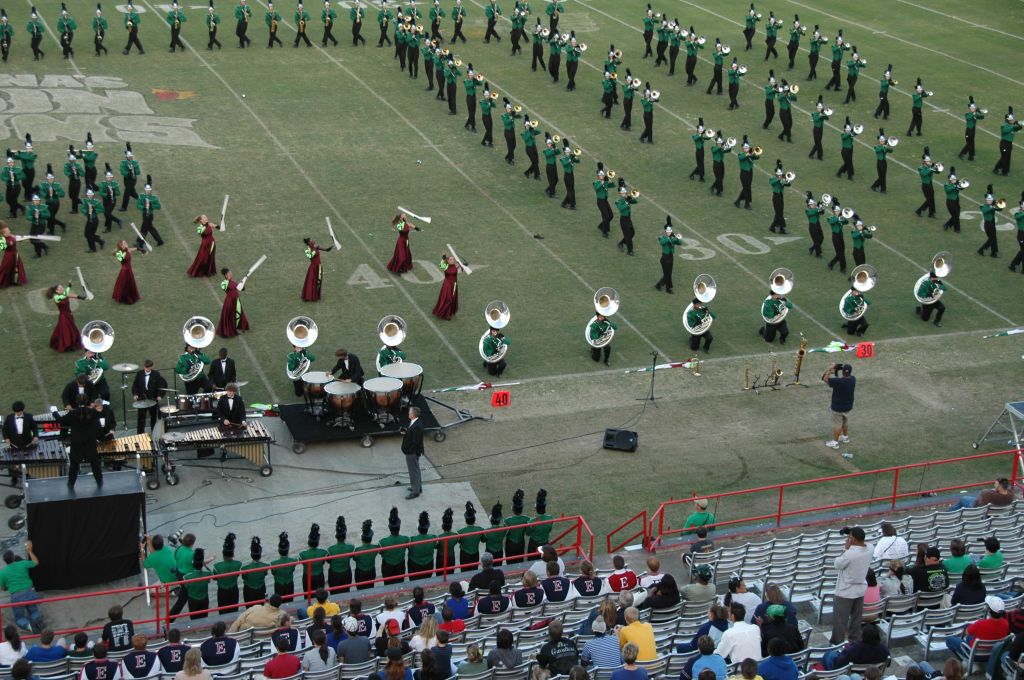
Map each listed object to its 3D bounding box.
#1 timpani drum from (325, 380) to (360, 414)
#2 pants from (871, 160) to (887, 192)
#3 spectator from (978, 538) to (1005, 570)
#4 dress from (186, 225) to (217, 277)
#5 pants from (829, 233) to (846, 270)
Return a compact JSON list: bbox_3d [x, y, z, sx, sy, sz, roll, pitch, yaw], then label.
[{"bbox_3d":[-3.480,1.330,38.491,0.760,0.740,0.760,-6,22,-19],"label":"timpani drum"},{"bbox_3d":[10.966,-4.888,55.736,0.500,0.985,0.360,20,27,39],"label":"pants"},{"bbox_3d":[7.006,3.433,28.415,0.460,1.160,0.760,-12,25,-33],"label":"spectator"},{"bbox_3d":[-7.820,-2.326,47.404,0.680,1.270,0.620,18,26,36],"label":"dress"},{"bbox_3d":[8.584,-2.310,49.134,0.580,1.021,0.370,20,27,39],"label":"pants"}]

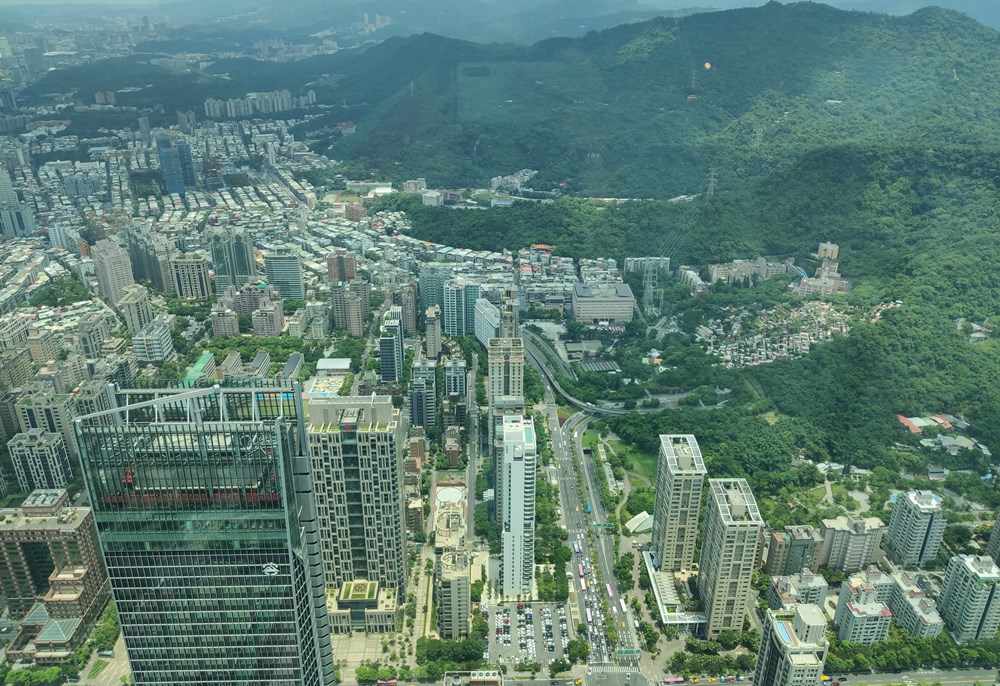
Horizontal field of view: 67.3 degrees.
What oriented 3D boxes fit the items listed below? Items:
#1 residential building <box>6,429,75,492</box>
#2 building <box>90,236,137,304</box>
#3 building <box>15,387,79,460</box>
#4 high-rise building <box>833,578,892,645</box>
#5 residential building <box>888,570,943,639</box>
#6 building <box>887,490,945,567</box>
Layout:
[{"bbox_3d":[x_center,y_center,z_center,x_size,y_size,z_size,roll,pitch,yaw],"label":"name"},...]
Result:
[{"bbox_3d":[-388.880,99.480,637.700,35.000,50.000,17.000,-2,25,-5],"label":"residential building"},{"bbox_3d":[-529.700,-96.640,1035.750,31.000,73.000,56.000,-19,31,-37],"label":"building"},{"bbox_3d":[-403.660,73.840,676.620,39.000,64.000,19.000,-1,25,-3],"label":"building"},{"bbox_3d":[239.460,176.990,493.610,28.000,39.000,31.000,0,25,0],"label":"high-rise building"},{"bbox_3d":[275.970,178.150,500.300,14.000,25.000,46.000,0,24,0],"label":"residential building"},{"bbox_3d":[302.190,133.690,542.630,26.200,50.000,24.800,0,24,-1],"label":"building"}]

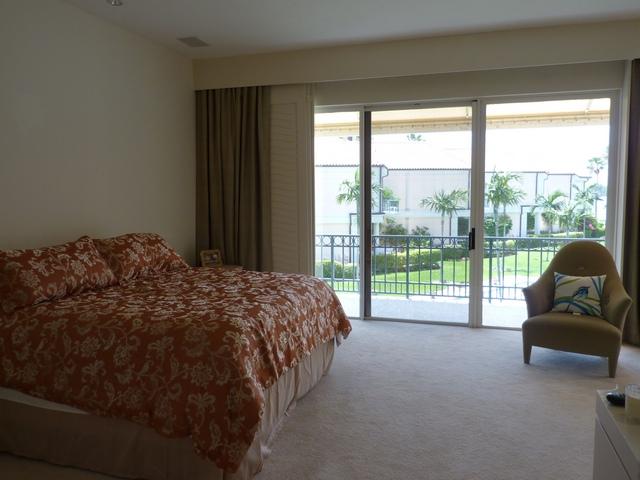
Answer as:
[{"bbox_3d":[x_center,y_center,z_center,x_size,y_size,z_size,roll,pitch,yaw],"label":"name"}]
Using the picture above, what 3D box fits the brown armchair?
[{"bbox_3d":[2.218,0.533,4.306,0.800,0.980,0.800,3,7,31],"label":"brown armchair"}]

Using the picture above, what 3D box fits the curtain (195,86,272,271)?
[{"bbox_3d":[-0.941,-0.379,5.593,0.900,2.600,0.200,1,7,16],"label":"curtain"}]

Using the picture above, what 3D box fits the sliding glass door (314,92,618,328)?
[{"bbox_3d":[1.401,-0.272,5.240,3.100,2.400,0.120,1,7,16],"label":"sliding glass door"}]

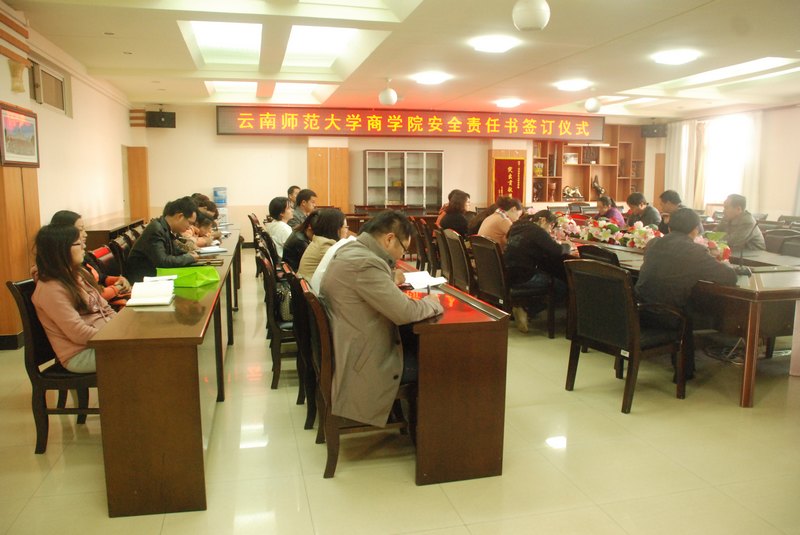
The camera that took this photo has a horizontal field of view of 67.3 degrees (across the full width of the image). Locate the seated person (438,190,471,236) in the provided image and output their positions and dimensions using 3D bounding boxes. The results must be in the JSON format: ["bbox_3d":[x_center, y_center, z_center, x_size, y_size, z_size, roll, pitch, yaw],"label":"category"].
[{"bbox_3d":[0.848,-0.205,6.810,0.750,1.340,0.480,-2,8,-13],"label":"seated person"}]

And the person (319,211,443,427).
[{"bbox_3d":[-0.080,0.344,3.028,0.700,1.250,0.520,-2,9,-14],"label":"person"}]

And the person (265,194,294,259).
[{"bbox_3d":[-0.972,-0.031,5.671,0.680,1.256,0.460,-2,8,-13],"label":"person"}]

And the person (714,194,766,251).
[{"bbox_3d":[3.353,-0.060,5.871,0.750,1.300,0.500,1,8,9],"label":"person"}]

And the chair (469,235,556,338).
[{"bbox_3d":[1.023,0.172,5.463,0.660,0.900,0.590,-3,8,-18],"label":"chair"}]

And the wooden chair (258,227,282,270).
[{"bbox_3d":[-1.029,0.106,5.746,0.580,0.920,0.470,-2,9,-14],"label":"wooden chair"}]

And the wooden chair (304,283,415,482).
[{"bbox_3d":[-0.200,0.504,2.982,0.590,0.900,0.470,-2,8,-13],"label":"wooden chair"}]

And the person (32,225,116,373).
[{"bbox_3d":[-1.578,0.339,3.372,0.740,1.200,0.480,-2,8,-13],"label":"person"}]

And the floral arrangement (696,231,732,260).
[{"bbox_3d":[2.618,-0.170,5.048,0.330,0.290,0.340,-2,8,-13],"label":"floral arrangement"}]

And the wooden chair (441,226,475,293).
[{"bbox_3d":[0.857,0.090,6.199,0.600,0.920,0.530,-2,8,-13],"label":"wooden chair"}]

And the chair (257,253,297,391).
[{"bbox_3d":[-0.716,0.333,4.177,0.550,0.900,0.450,-2,9,-13],"label":"chair"}]

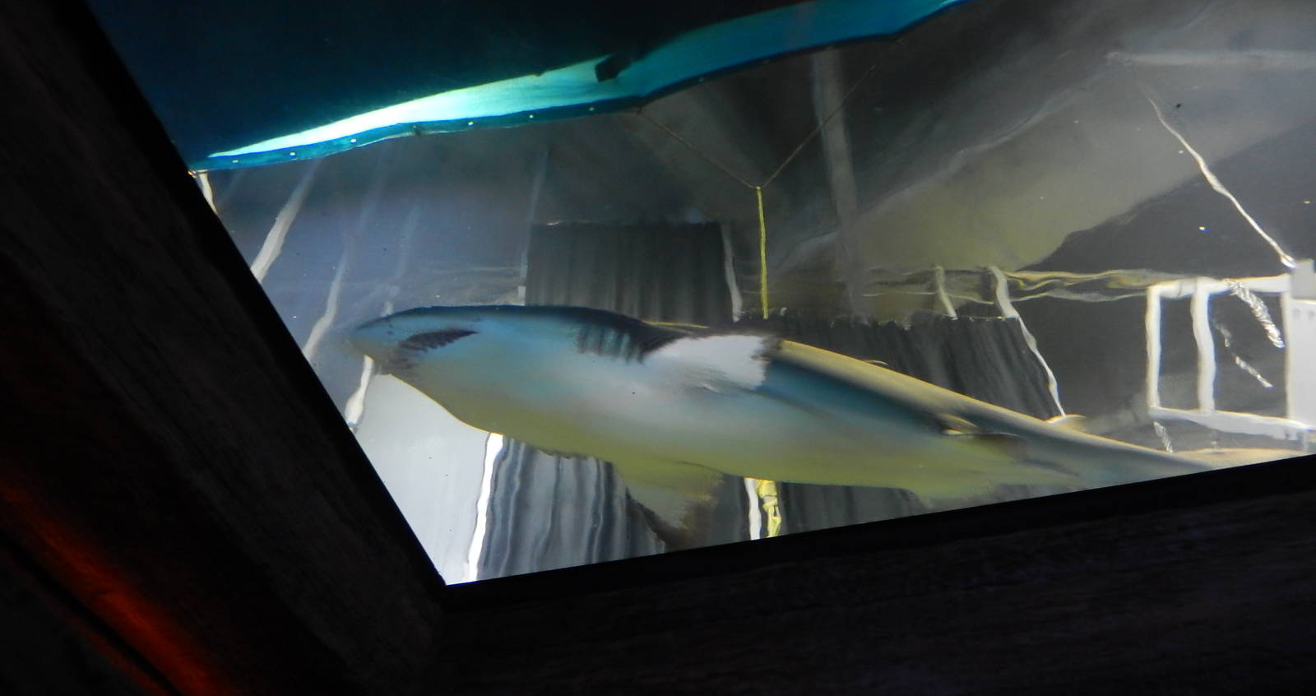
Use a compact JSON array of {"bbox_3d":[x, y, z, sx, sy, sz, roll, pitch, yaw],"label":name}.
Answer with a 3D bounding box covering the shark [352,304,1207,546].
[{"bbox_3d":[0.470,0.136,2.006,2.200,0.500,0.660,8,-55,-3],"label":"shark"}]

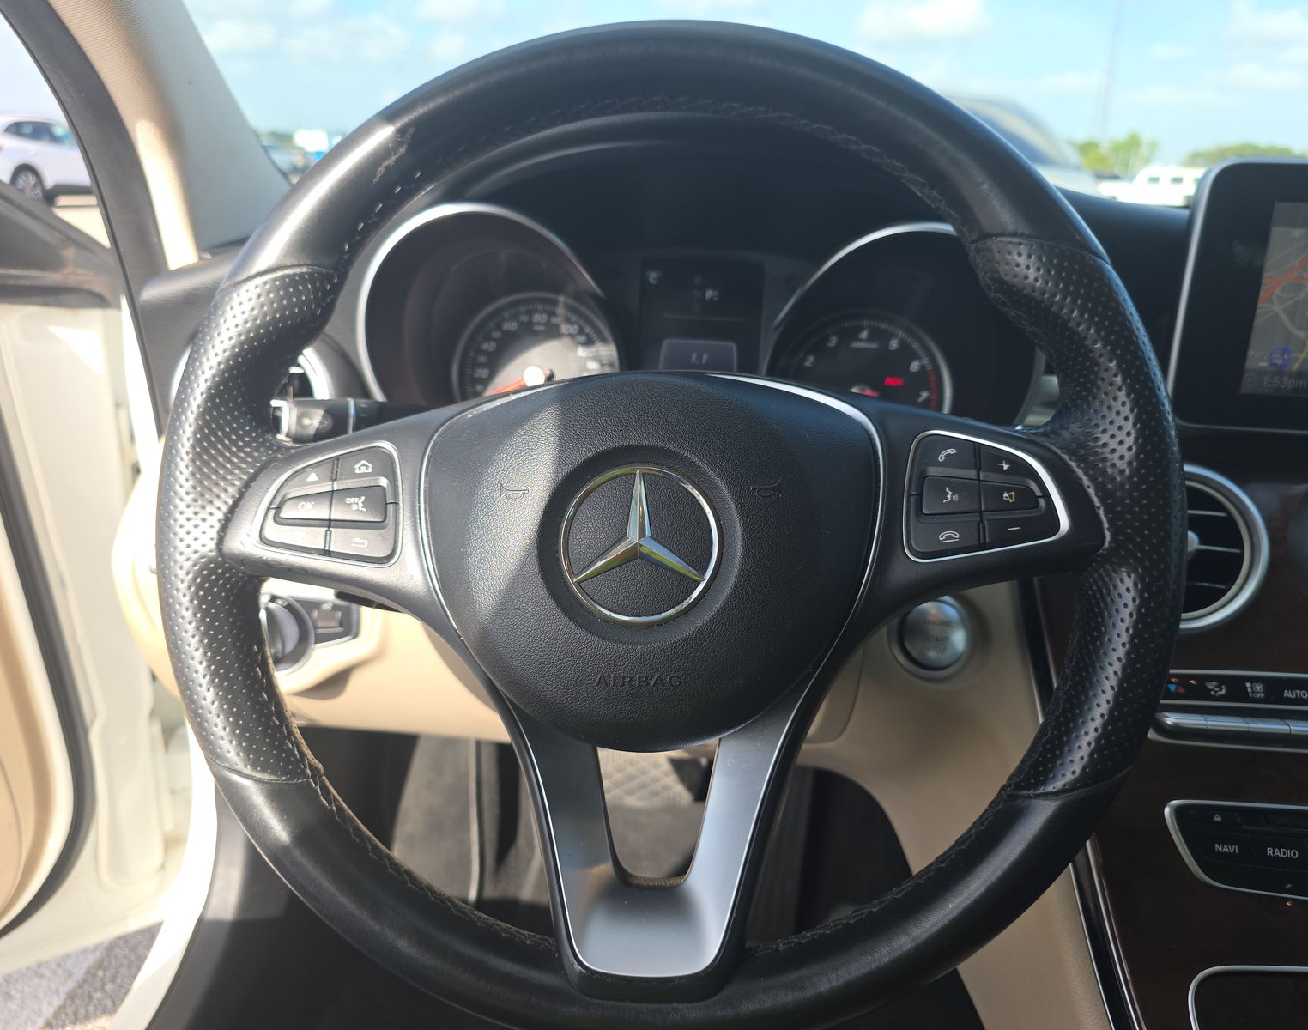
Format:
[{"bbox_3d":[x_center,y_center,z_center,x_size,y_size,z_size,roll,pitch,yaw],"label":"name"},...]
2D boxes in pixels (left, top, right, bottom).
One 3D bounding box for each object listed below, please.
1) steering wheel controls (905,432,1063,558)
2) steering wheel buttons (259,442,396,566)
[{"bbox_3d":[0.121,-0.007,0.338,0.056,0.046,0.015,-1,2,6],"label":"steering wheel controls"},{"bbox_3d":[-0.127,-0.004,0.363,0.057,0.046,0.015,-1,2,6],"label":"steering wheel buttons"}]

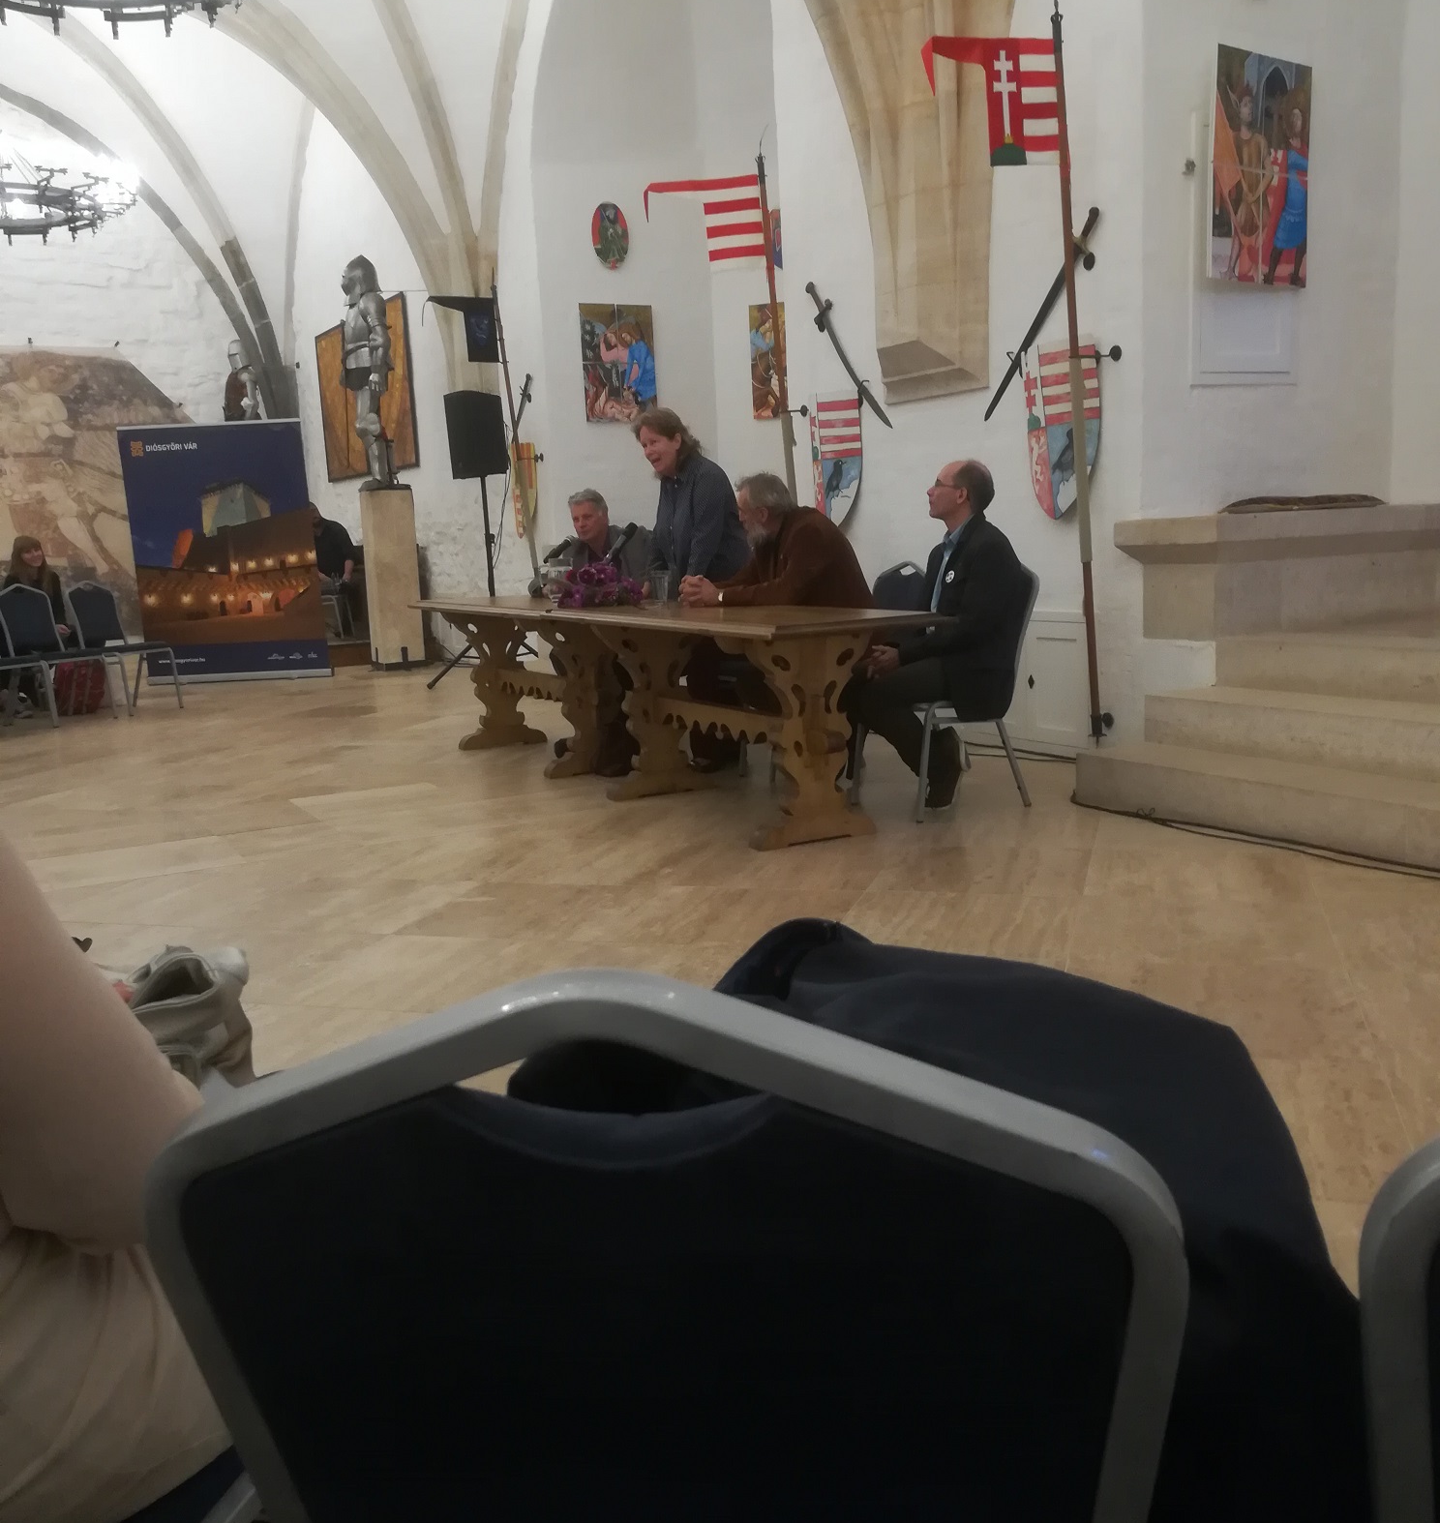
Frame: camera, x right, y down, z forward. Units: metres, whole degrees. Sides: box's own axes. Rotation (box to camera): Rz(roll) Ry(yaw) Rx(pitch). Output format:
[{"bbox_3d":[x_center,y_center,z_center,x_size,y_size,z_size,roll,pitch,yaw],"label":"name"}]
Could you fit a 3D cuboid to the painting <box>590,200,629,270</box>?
[{"bbox_3d":[-0.857,-4.120,11.293,0.320,0.510,0.030,-8,11,-29],"label":"painting"}]

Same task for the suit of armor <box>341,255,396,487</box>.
[{"bbox_3d":[-2.783,-3.098,11.434,0.420,1.760,0.570,-8,11,-29],"label":"suit of armor"}]

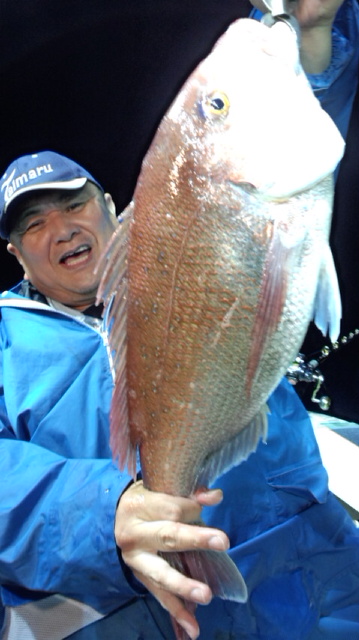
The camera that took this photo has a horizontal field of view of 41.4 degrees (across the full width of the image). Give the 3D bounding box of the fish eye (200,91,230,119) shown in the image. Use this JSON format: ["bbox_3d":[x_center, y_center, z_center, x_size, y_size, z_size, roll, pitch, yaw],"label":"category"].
[{"bbox_3d":[0.034,-0.198,0.437,0.027,0.026,0.013,9,3,5],"label":"fish eye"}]

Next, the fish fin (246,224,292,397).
[{"bbox_3d":[0.084,-0.008,0.445,0.030,0.165,0.018,7,5,-14],"label":"fish fin"}]

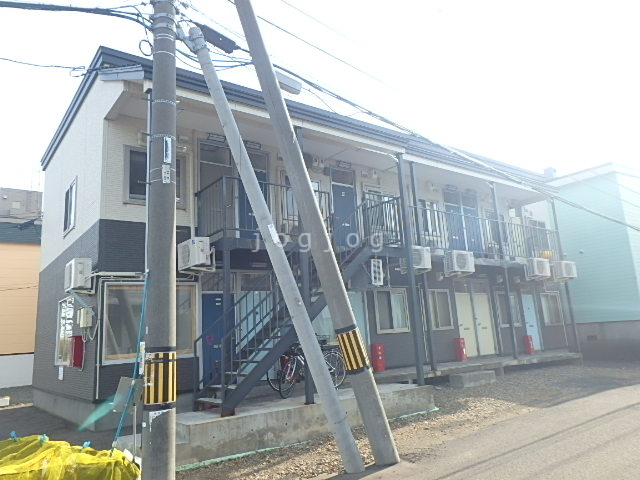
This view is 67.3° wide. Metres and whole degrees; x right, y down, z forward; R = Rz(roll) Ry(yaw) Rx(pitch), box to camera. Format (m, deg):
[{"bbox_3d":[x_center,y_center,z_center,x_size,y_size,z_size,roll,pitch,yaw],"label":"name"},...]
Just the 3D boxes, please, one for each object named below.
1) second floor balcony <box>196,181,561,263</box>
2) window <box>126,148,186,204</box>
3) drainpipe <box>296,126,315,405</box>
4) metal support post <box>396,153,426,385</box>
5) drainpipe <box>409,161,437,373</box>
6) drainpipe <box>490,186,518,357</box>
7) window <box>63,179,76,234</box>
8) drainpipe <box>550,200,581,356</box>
[{"bbox_3d":[3.000,0.070,13.333,13.037,1.417,1.337,5,-15,-38],"label":"second floor balcony"},{"bbox_3d":[-3.274,-1.222,9.648,1.240,1.150,0.110,6,-15,-37],"label":"window"},{"bbox_3d":[-0.311,0.350,9.796,0.110,5.678,0.110,5,-15,-38],"label":"drainpipe"},{"bbox_3d":[1.915,0.495,10.146,0.120,4.950,0.120,6,-15,-37],"label":"metal support post"},{"bbox_3d":[2.558,0.555,11.949,0.105,5.278,0.105,6,-15,-37],"label":"drainpipe"},{"bbox_3d":[5.427,0.812,14.146,0.100,5.202,0.100,6,-15,-37],"label":"drainpipe"},{"bbox_3d":[-5.851,-0.757,11.244,0.110,1.170,1.270,6,-15,-37],"label":"window"},{"bbox_3d":[8.373,1.170,16.379,0.100,5.332,0.100,6,-15,-37],"label":"drainpipe"}]

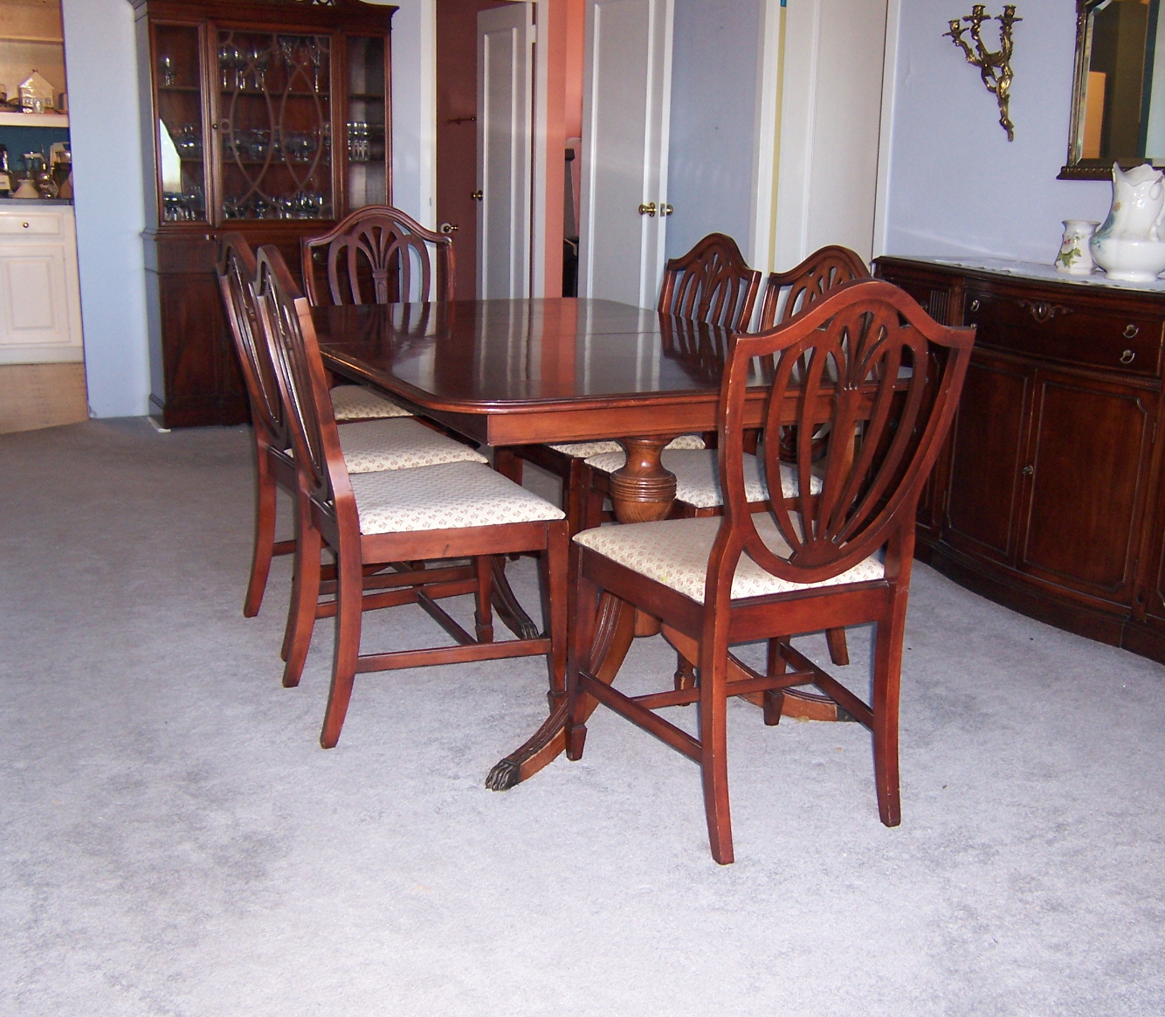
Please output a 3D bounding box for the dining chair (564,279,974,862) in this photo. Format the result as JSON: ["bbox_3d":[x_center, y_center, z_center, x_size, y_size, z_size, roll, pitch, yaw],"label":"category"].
[{"bbox_3d":[0.314,0.060,2.304,0.490,0.970,0.553,-6,16,-25],"label":"dining chair"}]

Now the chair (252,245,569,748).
[{"bbox_3d":[-0.363,-0.051,2.641,0.550,0.950,0.480,-5,16,-23],"label":"chair"}]

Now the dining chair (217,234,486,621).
[{"bbox_3d":[-0.570,-0.178,3.144,0.553,0.970,0.490,-6,17,-27],"label":"dining chair"}]

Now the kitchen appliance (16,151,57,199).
[{"bbox_3d":[-3.115,-1.896,7.367,0.218,0.281,0.200,-5,16,-24],"label":"kitchen appliance"}]

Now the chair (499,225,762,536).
[{"bbox_3d":[0.113,-0.237,3.425,0.553,0.970,0.490,-6,16,-27],"label":"chair"}]

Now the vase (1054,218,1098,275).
[{"bbox_3d":[1.338,-0.704,3.484,0.122,0.140,0.122,-5,16,-24],"label":"vase"}]

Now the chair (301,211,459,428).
[{"bbox_3d":[-0.539,-0.369,3.832,0.501,0.992,0.566,-5,16,-21],"label":"chair"}]

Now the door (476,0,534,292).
[{"bbox_3d":[-0.487,-1.932,7.793,0.040,2.030,0.635,-8,17,-31],"label":"door"}]

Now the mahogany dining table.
[{"bbox_3d":[-0.114,-0.030,3.048,1.040,0.751,1.654,-6,16,-24],"label":"mahogany dining table"}]

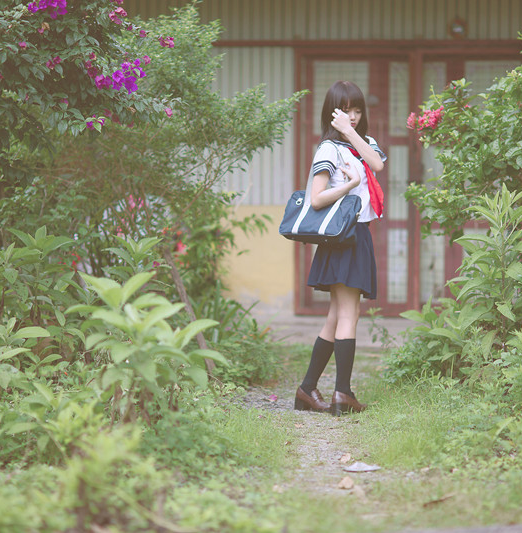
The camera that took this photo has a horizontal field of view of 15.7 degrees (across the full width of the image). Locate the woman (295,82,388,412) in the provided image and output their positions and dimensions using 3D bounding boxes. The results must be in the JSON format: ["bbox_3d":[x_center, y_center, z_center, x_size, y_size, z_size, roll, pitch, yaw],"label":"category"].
[{"bbox_3d":[0.378,-0.090,9.200,0.430,1.630,0.420,1,2,33],"label":"woman"}]

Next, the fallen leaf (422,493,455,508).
[{"bbox_3d":[0.606,0.799,6.450,0.135,0.030,0.060,-1,2,-31],"label":"fallen leaf"}]

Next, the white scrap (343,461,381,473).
[{"bbox_3d":[0.388,0.764,7.220,0.147,0.030,0.100,0,2,0],"label":"white scrap"}]

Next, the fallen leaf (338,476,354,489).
[{"bbox_3d":[0.304,0.778,6.800,0.058,0.033,0.060,0,2,0],"label":"fallen leaf"}]

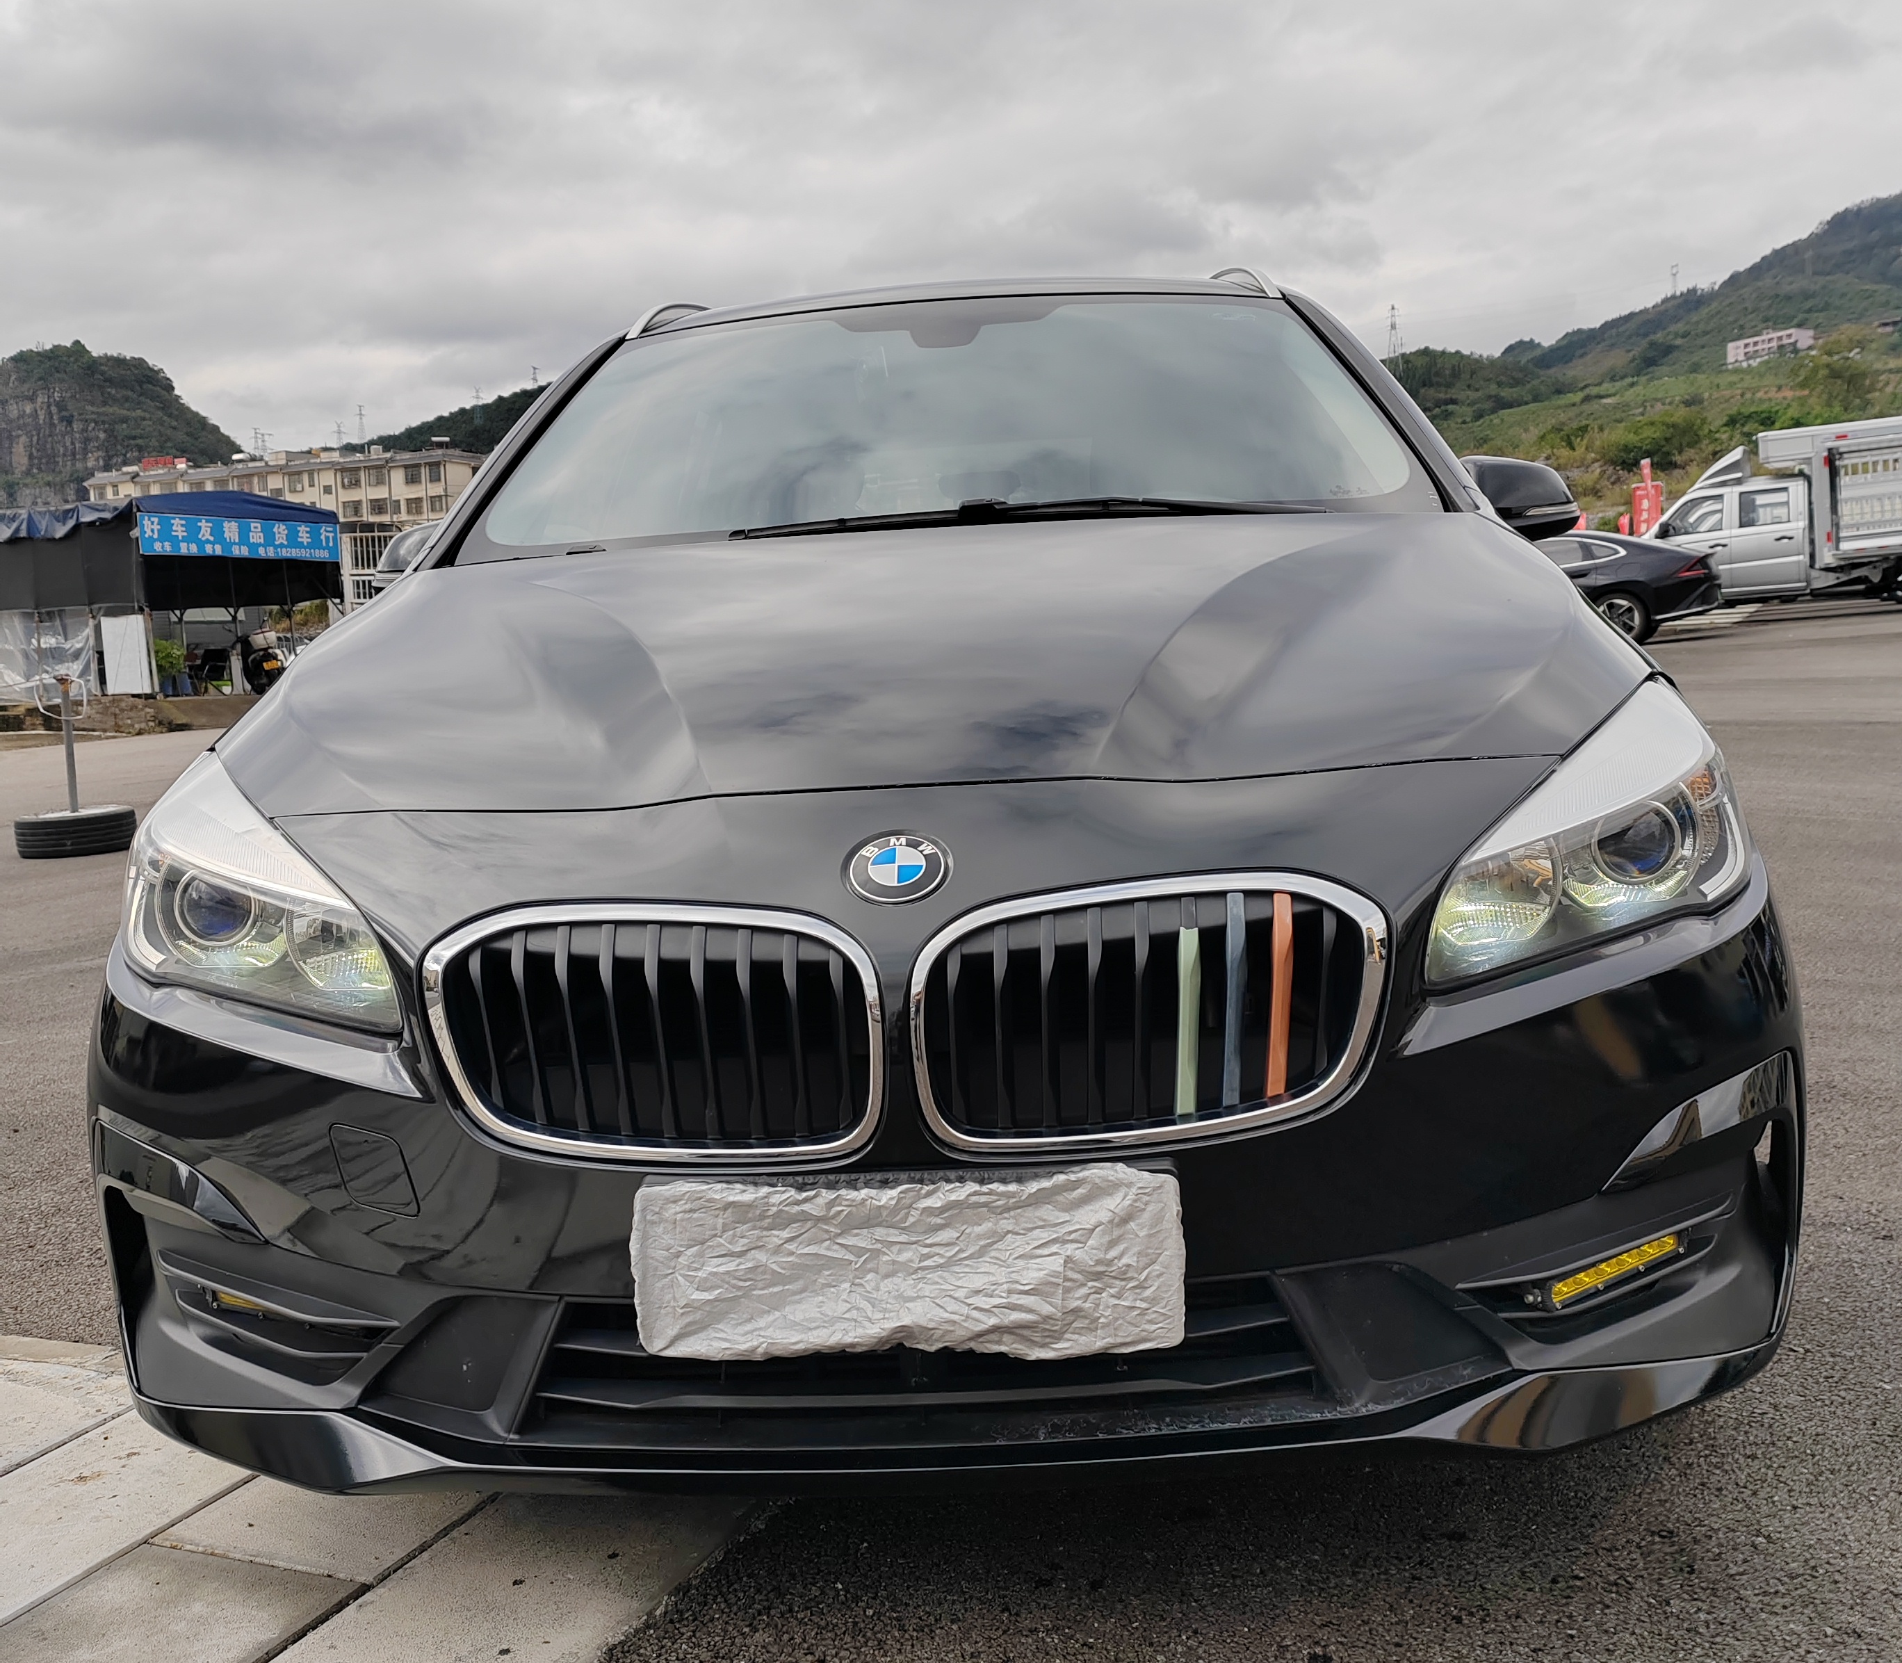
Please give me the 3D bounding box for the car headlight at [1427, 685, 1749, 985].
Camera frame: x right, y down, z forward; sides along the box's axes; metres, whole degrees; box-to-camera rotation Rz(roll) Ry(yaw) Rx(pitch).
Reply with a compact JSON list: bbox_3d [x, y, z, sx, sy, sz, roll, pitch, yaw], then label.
[{"bbox_3d":[0.609,-0.014,1.900,0.370,0.240,0.390,-4,8,-5],"label":"car headlight"}]

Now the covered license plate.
[{"bbox_3d":[-0.035,0.351,1.610,0.445,0.146,0.030,-3,8,3],"label":"covered license plate"}]

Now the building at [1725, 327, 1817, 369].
[{"bbox_3d":[290.264,-170.723,700.000,9.000,8.500,36.000,-5,6,-17],"label":"building"}]

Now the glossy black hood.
[{"bbox_3d":[-0.028,-0.211,2.228,1.540,0.270,1.000,-3,8,3],"label":"glossy black hood"}]

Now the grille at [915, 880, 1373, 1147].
[{"bbox_3d":[0.166,0.146,1.651,0.385,0.205,0.075,-3,-2,-3],"label":"grille"}]

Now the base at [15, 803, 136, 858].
[{"bbox_3d":[-4.203,0.014,9.500,0.585,0.185,0.585,-3,6,0],"label":"base"}]

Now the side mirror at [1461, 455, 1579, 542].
[{"bbox_3d":[0.907,-0.533,3.188,0.210,0.150,0.130,-3,8,3],"label":"side mirror"}]

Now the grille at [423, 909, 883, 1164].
[{"bbox_3d":[-0.251,0.165,1.674,0.385,0.205,0.075,-2,-2,9],"label":"grille"}]

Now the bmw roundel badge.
[{"bbox_3d":[-0.044,0.030,1.645,0.084,0.012,0.084,-3,45,3],"label":"bmw roundel badge"}]

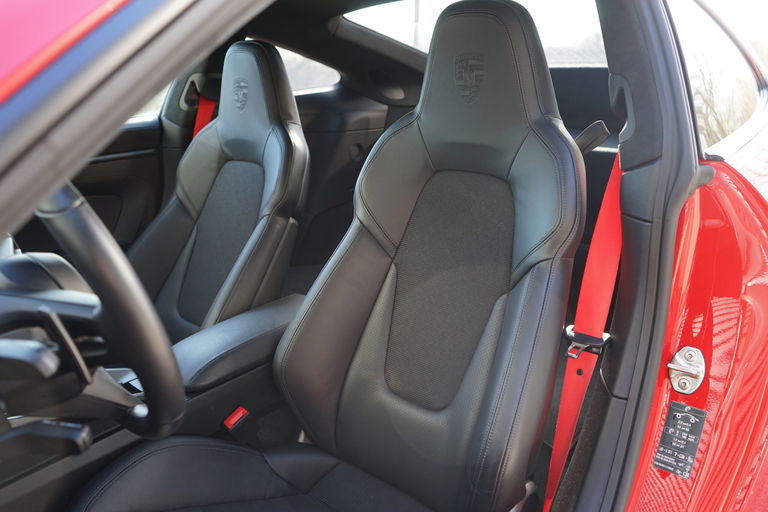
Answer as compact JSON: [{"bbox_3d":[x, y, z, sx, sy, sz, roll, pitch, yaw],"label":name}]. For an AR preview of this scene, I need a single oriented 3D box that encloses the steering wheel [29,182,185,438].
[{"bbox_3d":[-0.341,0.047,0.621,0.365,0.365,0.090,13,38,40],"label":"steering wheel"}]

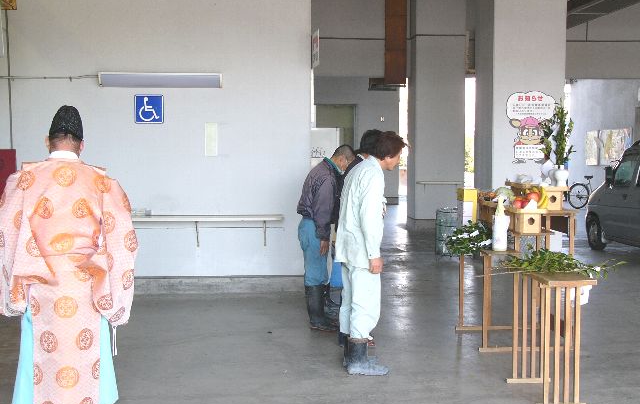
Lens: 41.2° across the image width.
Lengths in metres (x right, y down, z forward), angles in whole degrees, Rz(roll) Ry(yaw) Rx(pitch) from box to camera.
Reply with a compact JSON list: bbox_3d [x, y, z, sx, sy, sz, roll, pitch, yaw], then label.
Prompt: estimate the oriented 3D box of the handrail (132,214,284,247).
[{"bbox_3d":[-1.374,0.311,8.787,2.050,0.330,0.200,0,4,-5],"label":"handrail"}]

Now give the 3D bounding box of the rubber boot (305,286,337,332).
[{"bbox_3d":[0.025,0.890,7.128,0.290,0.360,0.120,1,4,13],"label":"rubber boot"}]

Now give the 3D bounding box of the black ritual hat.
[{"bbox_3d":[-1.387,-0.435,4.658,0.190,0.205,0.230,0,1,-11],"label":"black ritual hat"}]

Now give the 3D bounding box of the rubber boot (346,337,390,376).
[{"bbox_3d":[0.325,1.035,5.776,0.285,0.250,0.110,0,4,5],"label":"rubber boot"}]

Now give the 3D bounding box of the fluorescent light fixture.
[{"bbox_3d":[-1.636,-1.253,8.717,1.260,0.160,0.100,0,4,-5],"label":"fluorescent light fixture"}]

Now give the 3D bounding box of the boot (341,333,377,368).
[{"bbox_3d":[0.287,1.017,5.982,0.270,0.250,0.105,0,4,5],"label":"boot"}]

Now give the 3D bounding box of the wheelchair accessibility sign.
[{"bbox_3d":[-1.762,-0.959,8.769,0.298,0.298,0.015,0,4,-5],"label":"wheelchair accessibility sign"}]

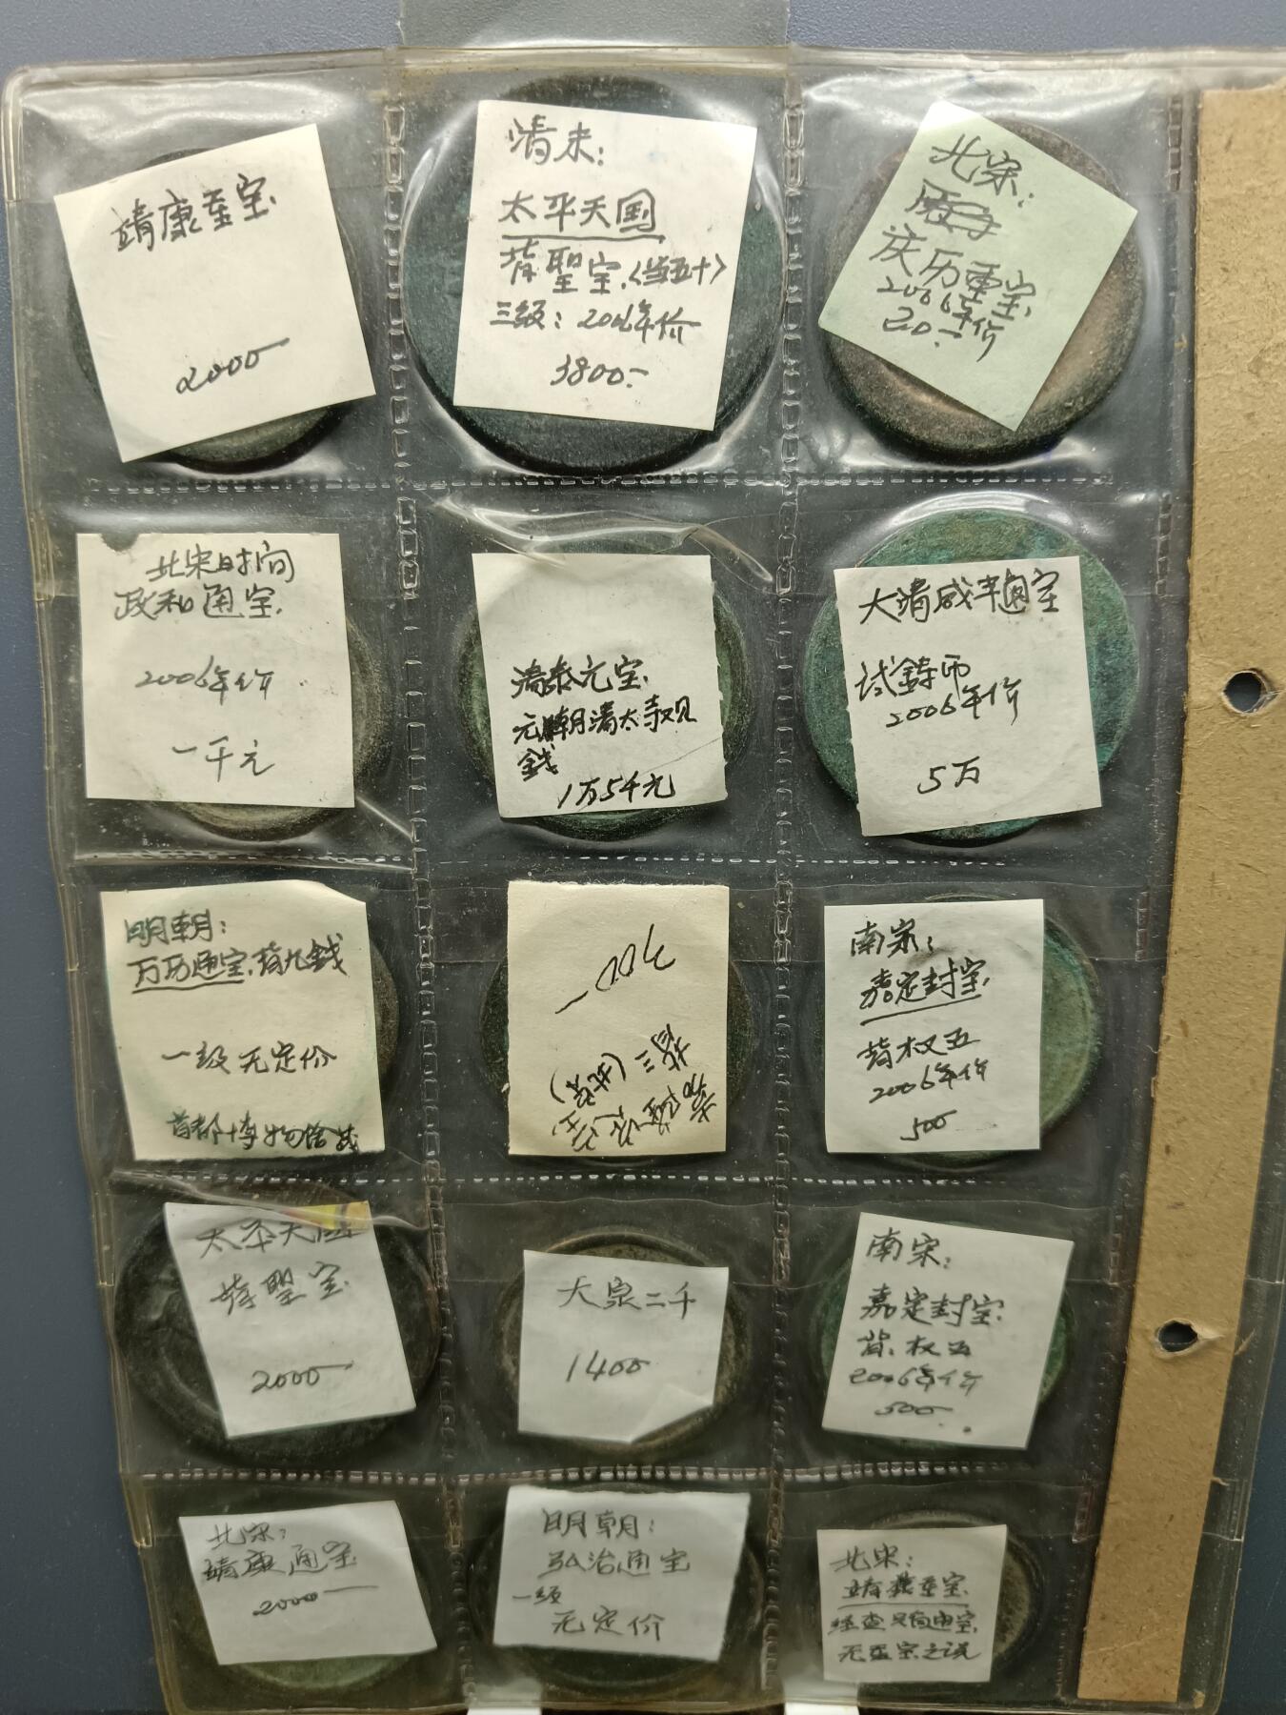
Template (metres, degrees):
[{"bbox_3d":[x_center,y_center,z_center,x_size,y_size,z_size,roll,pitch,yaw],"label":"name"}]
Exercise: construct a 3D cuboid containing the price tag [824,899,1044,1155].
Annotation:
[{"bbox_3d":[0.035,0.021,0.153,0.026,0.032,0.002,-2,13,0],"label":"price tag"}]

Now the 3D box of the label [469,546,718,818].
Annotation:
[{"bbox_3d":[-0.005,-0.020,0.145,0.026,0.029,0.002,-3,9,0],"label":"label"}]

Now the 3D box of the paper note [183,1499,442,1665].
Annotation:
[{"bbox_3d":[-0.045,0.099,0.174,0.030,0.027,0.002,-6,19,1],"label":"paper note"}]

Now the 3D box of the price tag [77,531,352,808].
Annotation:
[{"bbox_3d":[-0.051,-0.022,0.152,0.032,0.032,0.002,1,9,0],"label":"price tag"}]

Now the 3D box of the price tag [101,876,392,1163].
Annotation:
[{"bbox_3d":[-0.047,0.020,0.152,0.030,0.033,0.002,-1,13,0],"label":"price tag"}]

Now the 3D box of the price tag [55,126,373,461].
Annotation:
[{"bbox_3d":[-0.048,-0.064,0.146,0.030,0.030,0.002,-13,7,2],"label":"price tag"}]

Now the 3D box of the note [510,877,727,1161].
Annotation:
[{"bbox_3d":[-0.003,0.019,0.153,0.026,0.034,0.002,0,13,-1],"label":"note"}]

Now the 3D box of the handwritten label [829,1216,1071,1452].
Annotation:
[{"bbox_3d":[0.040,0.064,0.171,0.028,0.033,0.002,7,17,-2],"label":"handwritten label"}]

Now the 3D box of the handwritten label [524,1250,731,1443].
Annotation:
[{"bbox_3d":[-0.003,0.066,0.172,0.026,0.028,0.002,4,17,-1],"label":"handwritten label"}]

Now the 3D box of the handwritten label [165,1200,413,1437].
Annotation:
[{"bbox_3d":[-0.046,0.061,0.170,0.026,0.036,0.002,-6,17,2],"label":"handwritten label"}]

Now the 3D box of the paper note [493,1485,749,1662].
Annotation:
[{"bbox_3d":[-0.003,0.097,0.175,0.032,0.030,0.002,5,19,-3],"label":"paper note"}]

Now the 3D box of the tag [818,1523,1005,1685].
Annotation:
[{"bbox_3d":[0.039,0.110,0.188,0.026,0.033,0.002,-2,24,1],"label":"tag"}]

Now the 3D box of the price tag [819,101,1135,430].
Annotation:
[{"bbox_3d":[0.036,-0.064,0.140,0.025,0.026,0.002,28,5,-3],"label":"price tag"}]

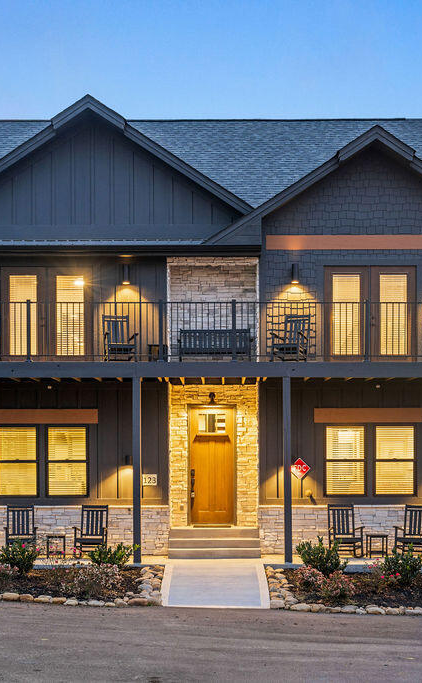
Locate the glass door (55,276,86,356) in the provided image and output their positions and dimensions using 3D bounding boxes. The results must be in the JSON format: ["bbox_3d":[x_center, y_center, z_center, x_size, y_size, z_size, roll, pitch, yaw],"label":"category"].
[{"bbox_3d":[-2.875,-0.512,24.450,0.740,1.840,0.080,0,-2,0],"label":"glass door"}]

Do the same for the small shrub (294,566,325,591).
[{"bbox_3d":[1.757,4.205,21.200,0.570,0.440,0.540,0,-2,0],"label":"small shrub"}]

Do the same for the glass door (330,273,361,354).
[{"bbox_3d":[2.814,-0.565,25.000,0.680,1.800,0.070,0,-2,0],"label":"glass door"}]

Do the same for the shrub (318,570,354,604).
[{"bbox_3d":[2.230,4.397,21.400,0.660,0.580,0.620,0,-2,0],"label":"shrub"}]

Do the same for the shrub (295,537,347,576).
[{"bbox_3d":[2.090,4.067,22.600,0.980,0.760,0.900,0,-2,0],"label":"shrub"}]

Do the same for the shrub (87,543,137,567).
[{"bbox_3d":[-1.824,3.941,21.900,0.880,0.500,0.750,0,-2,0],"label":"shrub"}]

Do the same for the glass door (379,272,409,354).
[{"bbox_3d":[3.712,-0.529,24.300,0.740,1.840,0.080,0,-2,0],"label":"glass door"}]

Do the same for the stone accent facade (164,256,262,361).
[{"bbox_3d":[0.042,-0.624,24.850,1.880,2.250,0.300,0,-2,0],"label":"stone accent facade"}]

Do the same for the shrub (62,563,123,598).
[{"bbox_3d":[-2.142,4.339,21.600,1.030,0.620,0.900,0,-2,0],"label":"shrub"}]

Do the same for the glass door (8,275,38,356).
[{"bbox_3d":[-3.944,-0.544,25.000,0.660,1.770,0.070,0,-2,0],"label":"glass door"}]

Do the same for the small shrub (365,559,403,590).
[{"bbox_3d":[3.191,4.310,22.100,0.680,0.580,0.640,0,-2,0],"label":"small shrub"}]

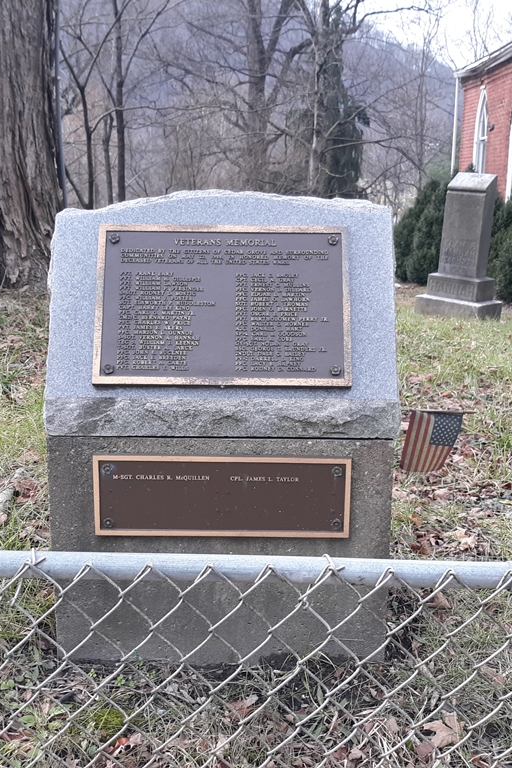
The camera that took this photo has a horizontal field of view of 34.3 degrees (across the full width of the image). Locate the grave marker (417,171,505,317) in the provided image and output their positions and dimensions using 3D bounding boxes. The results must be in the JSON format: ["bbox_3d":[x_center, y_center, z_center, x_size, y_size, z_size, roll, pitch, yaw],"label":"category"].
[{"bbox_3d":[1.807,-1.217,7.208,0.599,1.199,0.420,15,21,39],"label":"grave marker"}]

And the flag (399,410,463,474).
[{"bbox_3d":[0.648,0.216,3.060,0.228,0.235,0.060,0,15,0],"label":"flag"}]

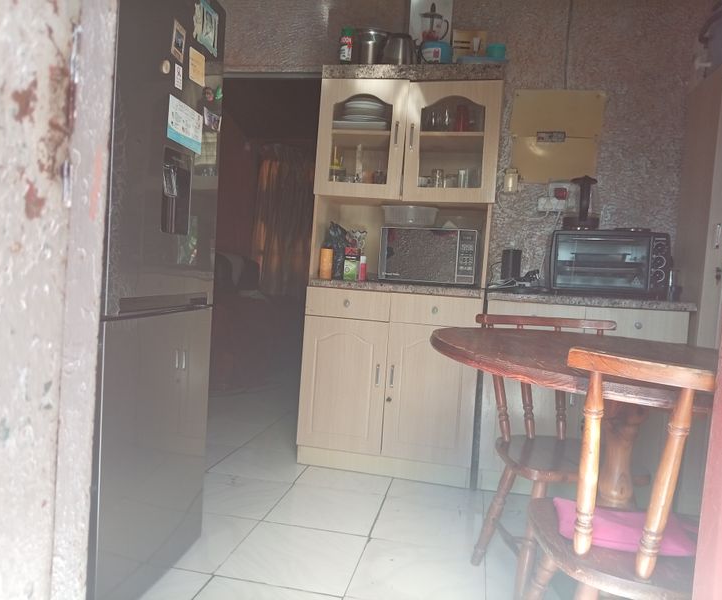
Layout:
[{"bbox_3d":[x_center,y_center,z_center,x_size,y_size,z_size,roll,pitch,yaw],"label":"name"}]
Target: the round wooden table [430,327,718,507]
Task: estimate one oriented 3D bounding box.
[{"bbox_3d":[0.620,0.518,1.411,0.967,0.781,0.967,4,2,0],"label":"round wooden table"}]

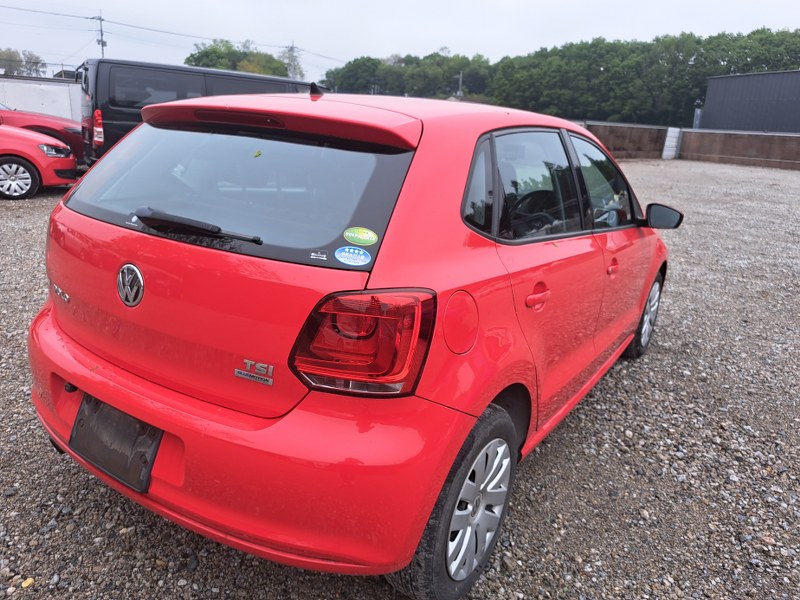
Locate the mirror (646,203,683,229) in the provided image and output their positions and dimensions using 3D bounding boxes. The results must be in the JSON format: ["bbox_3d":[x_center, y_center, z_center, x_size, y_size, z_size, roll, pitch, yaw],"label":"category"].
[{"bbox_3d":[1.336,-0.430,2.789,0.190,0.135,0.110,15,20,31],"label":"mirror"}]

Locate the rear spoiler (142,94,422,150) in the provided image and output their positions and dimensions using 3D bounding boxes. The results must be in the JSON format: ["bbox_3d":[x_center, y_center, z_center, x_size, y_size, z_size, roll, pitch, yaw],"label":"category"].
[{"bbox_3d":[-0.413,-0.545,1.630,1.180,0.120,0.290,15,20,31],"label":"rear spoiler"}]

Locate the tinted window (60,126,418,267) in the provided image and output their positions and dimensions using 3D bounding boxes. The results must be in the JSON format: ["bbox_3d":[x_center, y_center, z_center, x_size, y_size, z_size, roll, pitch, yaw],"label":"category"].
[{"bbox_3d":[-0.550,-0.325,1.502,1.260,0.430,0.110,15,-20,31],"label":"tinted window"}]

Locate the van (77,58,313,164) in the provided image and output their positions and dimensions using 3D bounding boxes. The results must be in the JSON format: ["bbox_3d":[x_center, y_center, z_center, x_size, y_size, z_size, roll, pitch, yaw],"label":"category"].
[{"bbox_3d":[-2.962,-2.969,9.983,4.695,1.980,1.695,-9,21,-36],"label":"van"}]

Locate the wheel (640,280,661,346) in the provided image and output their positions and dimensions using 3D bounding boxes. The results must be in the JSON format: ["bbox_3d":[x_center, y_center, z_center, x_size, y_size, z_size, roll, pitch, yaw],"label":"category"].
[{"bbox_3d":[1.595,0.080,3.625,0.100,0.415,0.415,15,20,31],"label":"wheel"}]

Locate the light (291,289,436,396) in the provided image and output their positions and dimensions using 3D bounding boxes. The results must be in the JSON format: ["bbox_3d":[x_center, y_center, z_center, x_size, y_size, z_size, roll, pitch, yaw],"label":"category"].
[{"bbox_3d":[-0.073,0.074,1.169,0.290,0.230,0.190,10,18,17],"label":"light"}]

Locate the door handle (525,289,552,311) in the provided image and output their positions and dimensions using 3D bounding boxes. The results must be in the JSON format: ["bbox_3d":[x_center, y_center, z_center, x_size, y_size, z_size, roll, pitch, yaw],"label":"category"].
[{"bbox_3d":[0.419,-0.004,1.675,0.050,0.050,0.185,15,20,31],"label":"door handle"}]

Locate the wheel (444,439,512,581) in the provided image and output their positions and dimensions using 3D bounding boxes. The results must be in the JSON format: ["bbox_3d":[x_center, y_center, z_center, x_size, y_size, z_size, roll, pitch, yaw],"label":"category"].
[{"bbox_3d":[0.208,0.599,1.634,0.100,0.415,0.415,15,20,31],"label":"wheel"}]

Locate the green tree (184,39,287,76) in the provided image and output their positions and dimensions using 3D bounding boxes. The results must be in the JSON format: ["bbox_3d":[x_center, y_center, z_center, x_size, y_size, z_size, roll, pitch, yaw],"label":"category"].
[{"bbox_3d":[-17.267,-22.686,58.494,11.000,8.763,11.000,-1,18,-16],"label":"green tree"}]

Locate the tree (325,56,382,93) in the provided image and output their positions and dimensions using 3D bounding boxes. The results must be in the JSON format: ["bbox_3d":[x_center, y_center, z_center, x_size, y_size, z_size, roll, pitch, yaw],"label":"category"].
[{"bbox_3d":[-6.903,-29.328,79.574,8.800,10.351,8.800,2,17,-6],"label":"tree"}]

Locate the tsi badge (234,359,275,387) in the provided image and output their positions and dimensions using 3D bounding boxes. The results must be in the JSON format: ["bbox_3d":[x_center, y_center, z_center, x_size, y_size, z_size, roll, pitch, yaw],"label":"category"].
[{"bbox_3d":[-0.323,0.161,1.233,0.102,0.055,0.010,10,18,18],"label":"tsi badge"}]

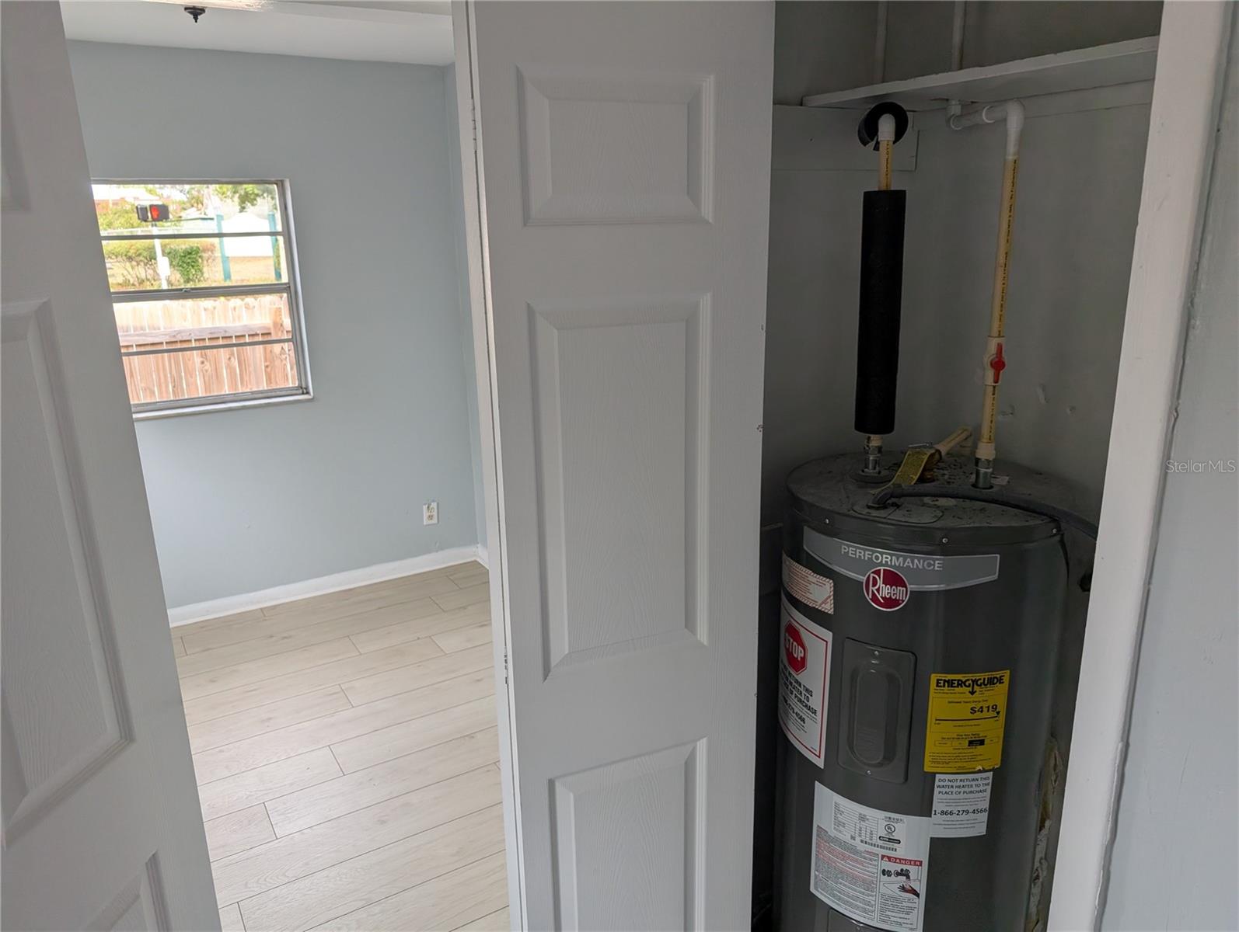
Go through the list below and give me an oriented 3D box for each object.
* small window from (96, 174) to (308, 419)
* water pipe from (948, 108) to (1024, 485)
[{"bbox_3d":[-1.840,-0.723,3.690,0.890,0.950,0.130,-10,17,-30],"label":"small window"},{"bbox_3d":[0.634,-0.298,1.560,0.056,0.670,0.167,-10,17,-30],"label":"water pipe"}]

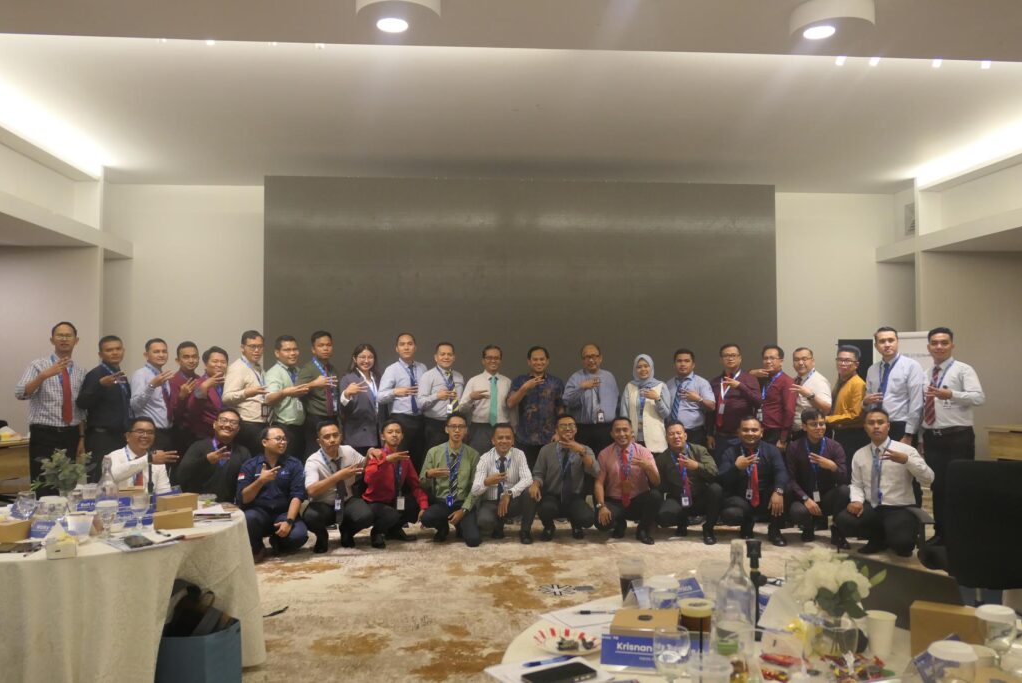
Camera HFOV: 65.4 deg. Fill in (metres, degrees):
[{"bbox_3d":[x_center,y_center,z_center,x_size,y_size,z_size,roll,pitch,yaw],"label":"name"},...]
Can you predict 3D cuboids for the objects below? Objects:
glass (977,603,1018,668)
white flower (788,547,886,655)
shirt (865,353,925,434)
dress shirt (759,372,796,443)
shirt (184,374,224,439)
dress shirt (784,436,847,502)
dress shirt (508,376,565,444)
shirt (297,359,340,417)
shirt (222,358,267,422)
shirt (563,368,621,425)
[{"bbox_3d":[1.138,0.697,1.855,0.092,0.155,0.092,0,-2,0],"label":"glass"},{"bbox_3d":[0.758,0.604,1.850,0.225,0.250,0.210,0,-2,0],"label":"white flower"},{"bbox_3d":[3.186,0.439,6.600,0.470,0.650,0.320,-2,-2,44],"label":"shirt"},{"bbox_3d":[2.443,0.589,7.330,0.320,0.610,0.460,1,-2,-32],"label":"dress shirt"},{"bbox_3d":[-2.608,0.546,6.800,0.300,0.530,0.410,-2,-3,44],"label":"shirt"},{"bbox_3d":[2.561,1.085,6.700,0.520,0.570,0.350,-1,-2,20],"label":"dress shirt"},{"bbox_3d":[0.249,0.648,7.480,0.530,0.690,0.320,0,-2,-8],"label":"dress shirt"},{"bbox_3d":[-1.713,0.407,7.050,0.390,0.520,0.270,2,-3,-42],"label":"shirt"},{"bbox_3d":[-2.183,0.403,6.550,0.370,0.540,0.470,-1,-2,30],"label":"shirt"},{"bbox_3d":[0.743,0.507,7.350,0.490,0.520,0.330,0,-2,-5],"label":"shirt"}]

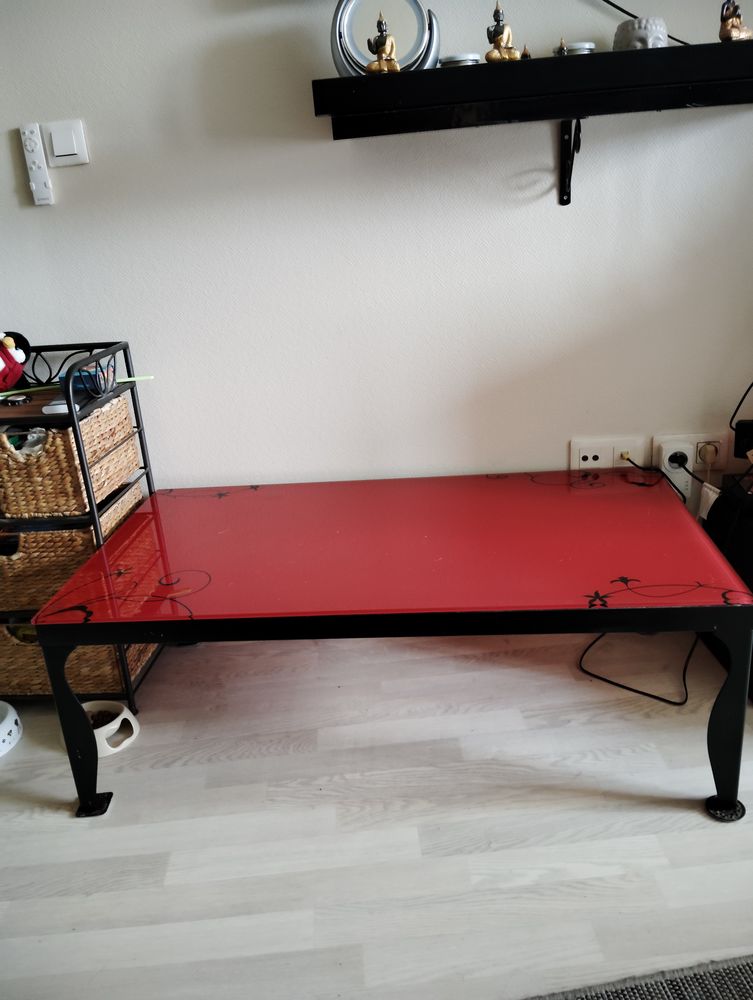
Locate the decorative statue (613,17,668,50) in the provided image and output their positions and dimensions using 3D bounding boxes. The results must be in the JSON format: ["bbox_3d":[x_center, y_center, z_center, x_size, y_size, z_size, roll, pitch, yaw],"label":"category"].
[{"bbox_3d":[0.452,-0.774,1.388,0.090,0.092,0.090,-6,20,-3],"label":"decorative statue"}]

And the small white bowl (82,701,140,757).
[{"bbox_3d":[-0.541,0.445,1.597,0.138,0.052,0.138,-3,20,5],"label":"small white bowl"}]

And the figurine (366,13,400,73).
[{"bbox_3d":[0.012,-0.765,1.357,0.056,0.098,0.038,-3,20,5],"label":"figurine"}]

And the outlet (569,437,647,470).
[{"bbox_3d":[0.504,-0.094,1.760,0.156,0.085,0.014,-3,20,5],"label":"outlet"}]

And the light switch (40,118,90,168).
[{"bbox_3d":[-0.622,-0.713,1.616,0.082,0.082,0.014,-3,20,5],"label":"light switch"}]

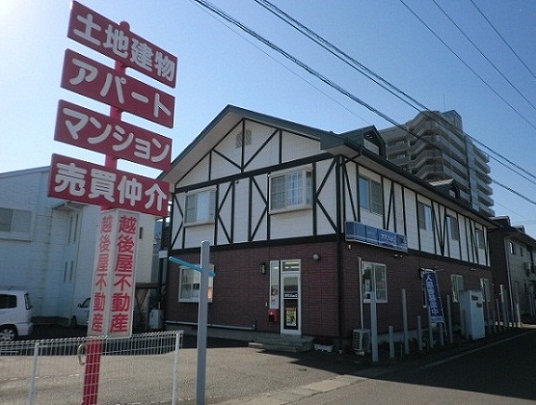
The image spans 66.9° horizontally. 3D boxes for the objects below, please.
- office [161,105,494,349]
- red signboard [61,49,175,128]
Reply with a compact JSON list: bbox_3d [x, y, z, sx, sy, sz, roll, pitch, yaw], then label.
[{"bbox_3d":[4.956,2.058,21.382,9.204,8.177,19.647,-9,-15,39],"label":"office"},{"bbox_3d":[-2.294,-1.732,6.468,0.080,0.594,1.918,-9,-15,39],"label":"red signboard"}]

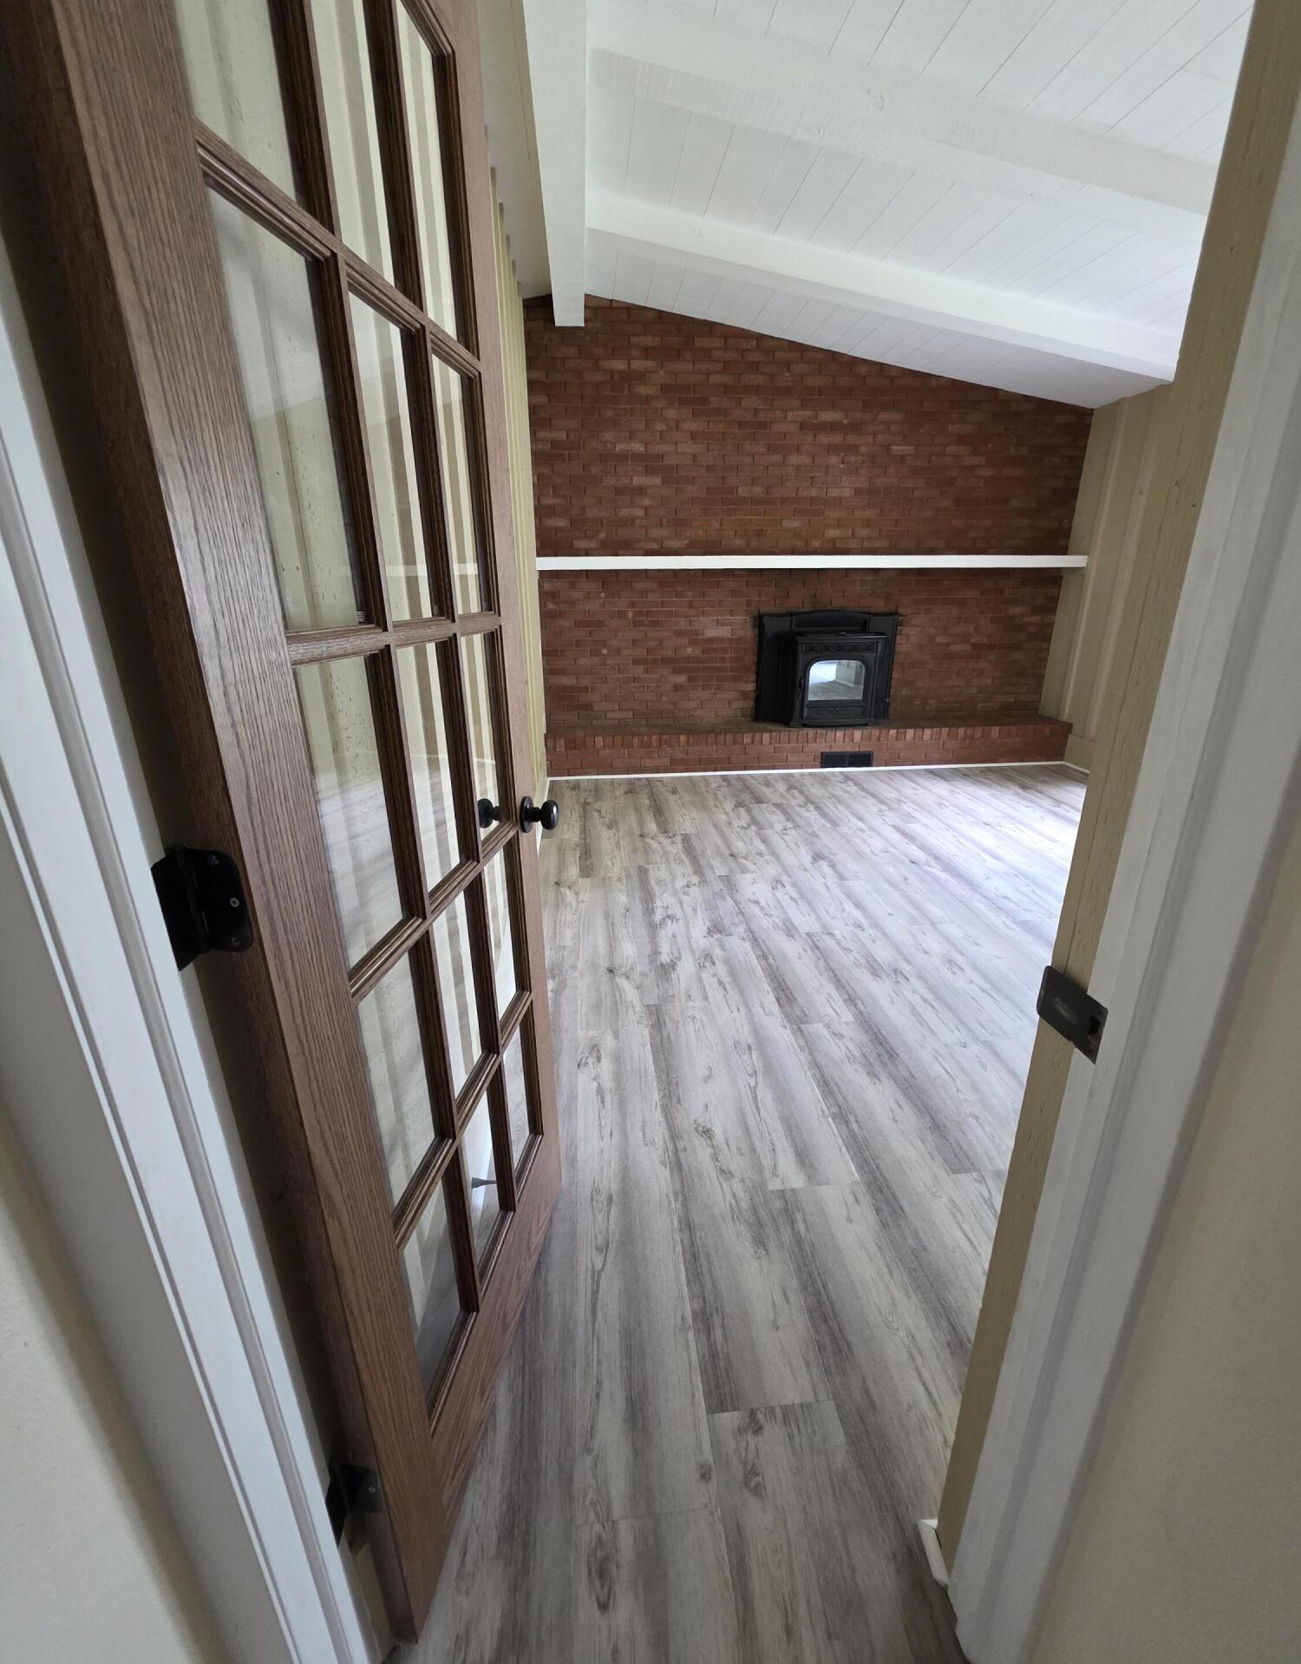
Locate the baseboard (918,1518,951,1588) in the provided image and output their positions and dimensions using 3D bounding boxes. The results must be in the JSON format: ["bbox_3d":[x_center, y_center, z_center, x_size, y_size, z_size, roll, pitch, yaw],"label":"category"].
[{"bbox_3d":[0.409,1.033,0.936,0.019,0.022,0.068,-2,19,-4],"label":"baseboard"}]

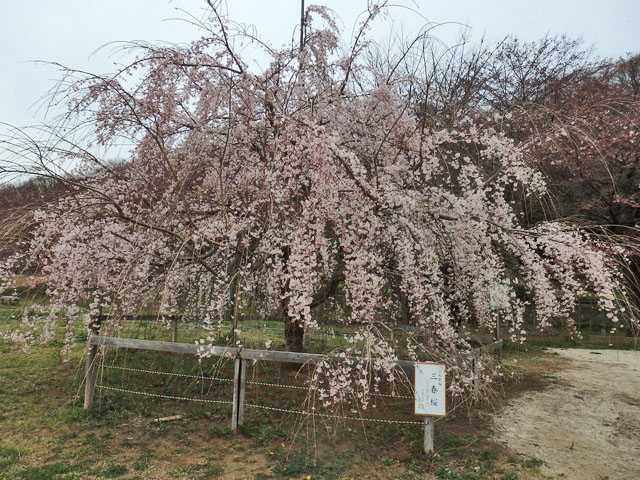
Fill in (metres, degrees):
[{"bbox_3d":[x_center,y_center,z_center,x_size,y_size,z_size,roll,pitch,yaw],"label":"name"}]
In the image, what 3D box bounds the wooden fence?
[{"bbox_3d":[0.000,1.700,6.200,4.800,0.900,3.400,-1,-6,18],"label":"wooden fence"}]

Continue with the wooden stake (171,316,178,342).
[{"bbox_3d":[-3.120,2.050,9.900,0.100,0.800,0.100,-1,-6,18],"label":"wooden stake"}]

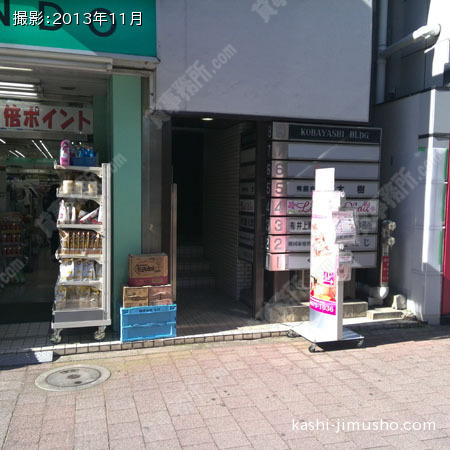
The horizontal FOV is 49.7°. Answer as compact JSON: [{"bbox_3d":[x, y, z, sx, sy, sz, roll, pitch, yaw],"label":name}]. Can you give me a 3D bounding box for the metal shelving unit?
[{"bbox_3d":[-1.417,0.248,4.791,0.530,1.680,0.730,0,4,-17],"label":"metal shelving unit"}]

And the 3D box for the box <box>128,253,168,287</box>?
[{"bbox_3d":[-0.766,0.439,4.807,0.369,0.279,0.230,-1,4,-19],"label":"box"}]

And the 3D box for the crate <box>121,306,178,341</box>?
[{"bbox_3d":[-0.777,0.929,4.819,0.522,0.331,0.361,-1,4,-19],"label":"crate"}]

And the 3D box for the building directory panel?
[{"bbox_3d":[1.129,-0.297,5.485,1.345,1.610,0.150,0,4,-17],"label":"building directory panel"}]

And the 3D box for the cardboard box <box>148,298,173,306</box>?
[{"bbox_3d":[-0.661,0.748,4.793,0.225,0.150,0.320,0,4,-17],"label":"cardboard box"}]

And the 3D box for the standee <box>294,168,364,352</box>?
[{"bbox_3d":[1.033,0.316,4.773,0.540,1.720,0.470,-1,4,-19],"label":"standee"}]

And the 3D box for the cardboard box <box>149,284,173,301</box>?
[{"bbox_3d":[-0.673,0.687,4.847,0.229,0.220,0.320,-1,4,-19],"label":"cardboard box"}]

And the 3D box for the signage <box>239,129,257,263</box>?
[{"bbox_3d":[0.276,-0.329,5.756,0.045,1.530,0.530,-1,4,-20],"label":"signage"}]

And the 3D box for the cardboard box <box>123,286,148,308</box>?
[{"bbox_3d":[-0.897,0.690,4.771,0.231,0.220,0.320,-1,4,-19],"label":"cardboard box"}]

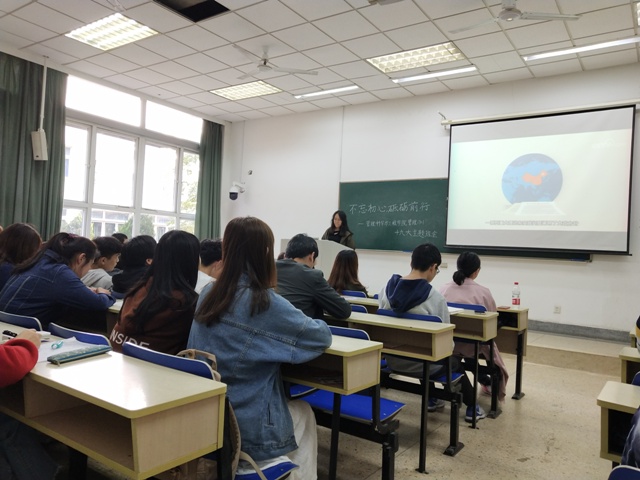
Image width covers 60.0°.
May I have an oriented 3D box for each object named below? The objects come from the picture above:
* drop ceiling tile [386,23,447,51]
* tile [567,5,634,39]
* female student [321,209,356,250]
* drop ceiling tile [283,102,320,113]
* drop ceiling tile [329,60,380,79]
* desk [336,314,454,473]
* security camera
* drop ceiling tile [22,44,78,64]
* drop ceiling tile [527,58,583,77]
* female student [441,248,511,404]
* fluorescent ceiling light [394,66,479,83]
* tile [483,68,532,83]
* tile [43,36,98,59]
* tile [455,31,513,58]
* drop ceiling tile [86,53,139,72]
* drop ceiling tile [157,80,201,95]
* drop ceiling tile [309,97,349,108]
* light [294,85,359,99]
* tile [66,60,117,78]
[{"bbox_3d":[1.103,-2.305,6.294,0.600,0.020,0.600,2,-2,35],"label":"drop ceiling tile"},{"bbox_3d":[2.875,-2.234,5.755,0.600,0.020,0.600,2,-1,35],"label":"tile"},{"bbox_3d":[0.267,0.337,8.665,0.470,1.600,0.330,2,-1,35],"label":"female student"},{"bbox_3d":[-0.298,-2.216,9.289,0.600,0.020,0.530,1,-3,34],"label":"drop ceiling tile"},{"bbox_3d":[0.470,-2.257,7.391,0.600,0.020,0.600,1,-3,34],"label":"drop ceiling tile"},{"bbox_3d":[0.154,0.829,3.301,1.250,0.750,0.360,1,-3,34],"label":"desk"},{"bbox_3d":[-1.519,-0.902,10.094,0.190,0.350,0.270,2,-2,35],"label":"security camera"},{"bbox_3d":[-3.662,-2.504,7.519,0.530,0.020,0.600,2,-2,35],"label":"drop ceiling tile"},{"bbox_3d":[3.051,-2.208,7.153,0.600,0.030,0.480,2,-1,35],"label":"drop ceiling tile"},{"bbox_3d":[1.183,0.658,4.220,0.500,1.180,0.720,2,-1,35],"label":"female student"},{"bbox_3d":[1.506,-2.163,7.294,1.220,0.080,0.120,1,-3,34],"label":"fluorescent ceiling light"},{"bbox_3d":[2.570,-2.231,7.541,0.600,0.030,0.480,2,-1,35],"label":"tile"},{"bbox_3d":[-3.264,-2.557,7.392,0.600,0.030,0.600,2,-1,35],"label":"tile"},{"bbox_3d":[1.929,-2.277,6.494,0.600,0.030,0.600,2,-1,35],"label":"tile"},{"bbox_3d":[-2.844,-2.434,7.672,0.600,0.020,0.600,1,-3,34],"label":"drop ceiling tile"},{"bbox_3d":[-2.251,-2.484,9.046,0.600,0.030,0.600,2,-1,35],"label":"drop ceiling tile"},{"bbox_3d":[0.178,-2.210,8.992,0.600,0.020,0.450,2,-2,35],"label":"drop ceiling tile"},{"bbox_3d":[0.096,-2.281,8.554,1.230,0.080,0.100,2,-1,35],"label":"light"},{"bbox_3d":[-3.328,-2.500,8.160,0.480,0.020,0.600,2,-1,35],"label":"tile"}]

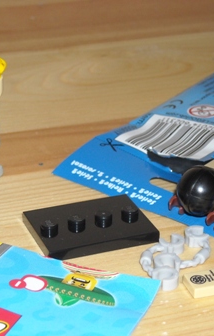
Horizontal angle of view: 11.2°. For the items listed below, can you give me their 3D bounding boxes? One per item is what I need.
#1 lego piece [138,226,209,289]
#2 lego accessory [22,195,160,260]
[{"bbox_3d":[0.018,0.023,0.292,0.016,0.004,0.030,13,29,23],"label":"lego piece"},{"bbox_3d":[-0.005,0.016,0.305,0.032,0.005,0.024,-9,28,-19],"label":"lego accessory"}]

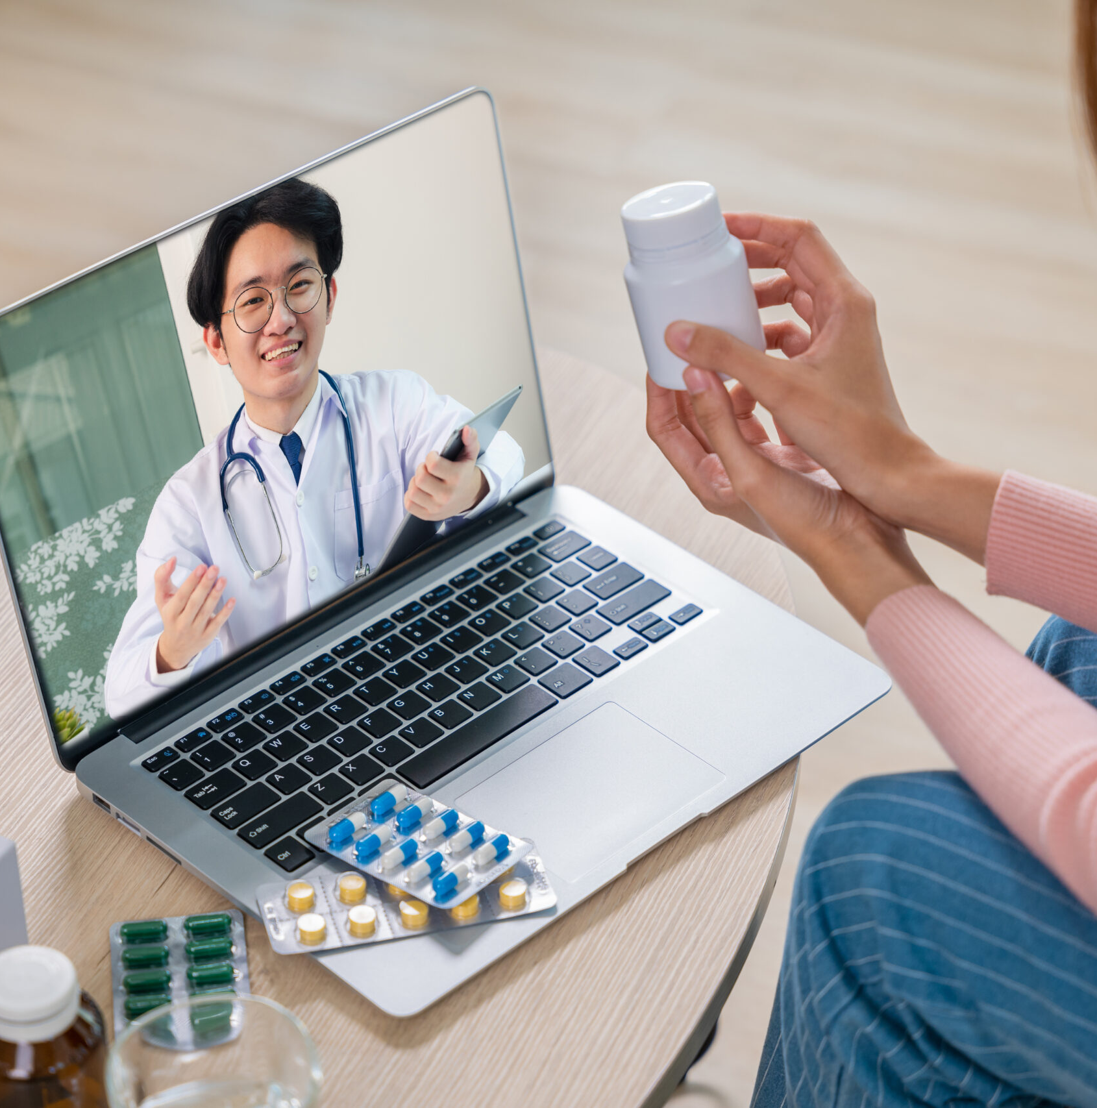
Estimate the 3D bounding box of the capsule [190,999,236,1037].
[{"bbox_3d":[-0.143,0.197,1.370,0.019,0.007,0.007,-5,37,-8],"label":"capsule"}]

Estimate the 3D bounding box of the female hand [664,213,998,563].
[{"bbox_3d":[0.125,-0.069,1.410,0.175,0.088,0.085,37,6,7],"label":"female hand"}]

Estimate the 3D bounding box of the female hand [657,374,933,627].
[{"bbox_3d":[0.107,-0.027,1.405,0.155,0.060,0.080,41,9,21],"label":"female hand"}]

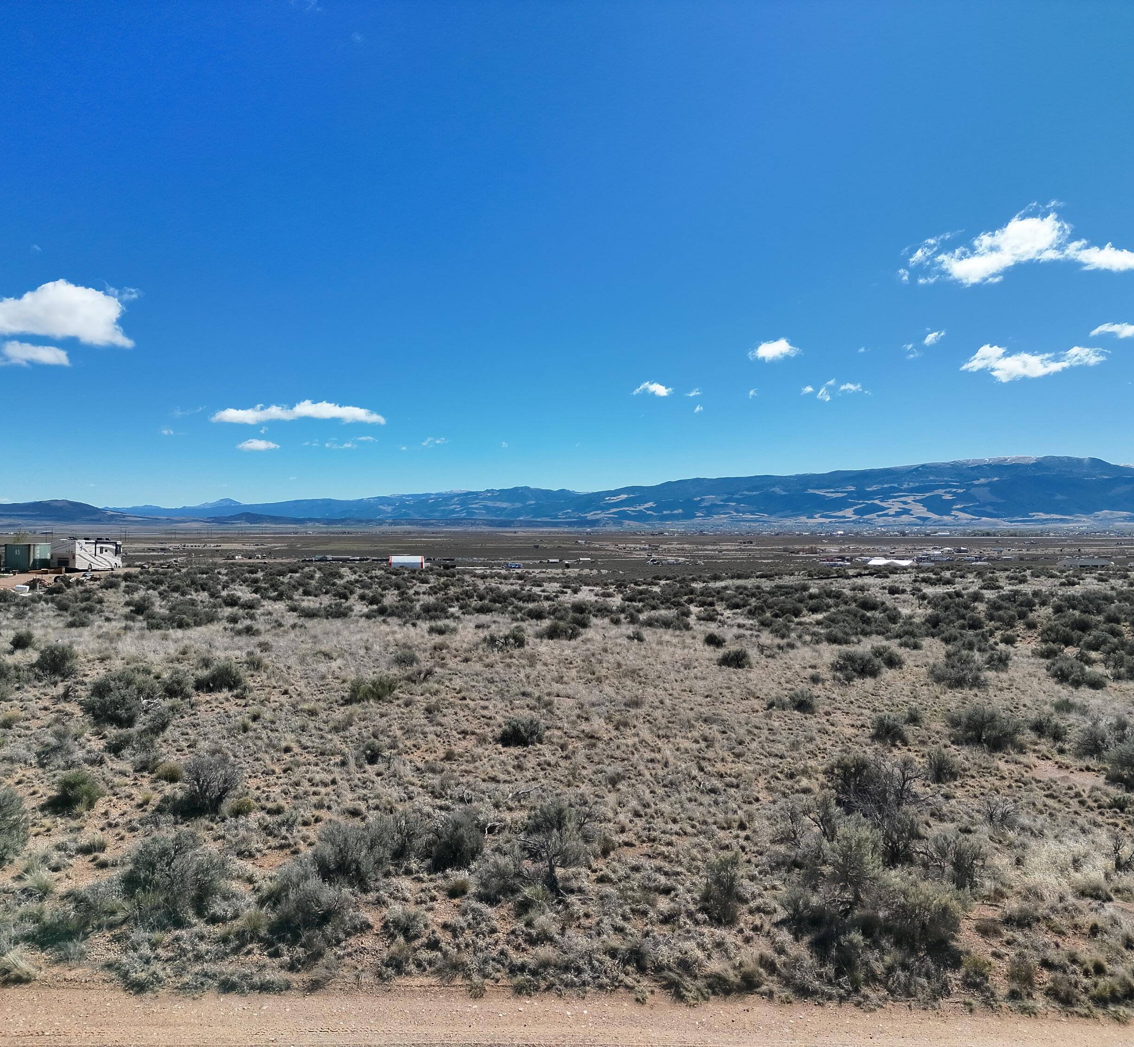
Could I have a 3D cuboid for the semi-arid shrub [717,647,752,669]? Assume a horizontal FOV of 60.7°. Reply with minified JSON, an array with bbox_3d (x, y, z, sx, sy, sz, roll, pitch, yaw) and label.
[{"bbox_3d":[5.711,4.561,32.913,1.115,0.678,1.026,0,0,0],"label":"semi-arid shrub"}]

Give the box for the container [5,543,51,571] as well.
[{"bbox_3d":[-55.010,3.480,100.030,2.440,2.600,6.060,0,0,0],"label":"container"}]

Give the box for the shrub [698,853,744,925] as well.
[{"bbox_3d":[1.759,4.132,11.035,0.522,0.773,0.496,0,0,0],"label":"shrub"}]

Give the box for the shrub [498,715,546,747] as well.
[{"bbox_3d":[-0.980,4.457,20.958,1.038,0.587,0.955,0,0,-3],"label":"shrub"}]

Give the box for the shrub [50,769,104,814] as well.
[{"bbox_3d":[-7.793,4.235,15.403,0.885,0.621,0.841,0,0,0],"label":"shrub"}]

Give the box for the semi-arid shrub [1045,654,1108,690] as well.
[{"bbox_3d":[14.739,4.284,28.010,1.536,0.931,1.152,0,0,28],"label":"semi-arid shrub"}]

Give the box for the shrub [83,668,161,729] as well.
[{"bbox_3d":[-10.995,4.219,23.888,1.880,1.362,1.729,0,0,0],"label":"shrub"}]

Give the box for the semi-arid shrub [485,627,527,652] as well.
[{"bbox_3d":[-2.388,4.455,37.508,1.640,0.890,1.509,0,0,0],"label":"semi-arid shrub"}]

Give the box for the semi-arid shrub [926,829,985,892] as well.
[{"bbox_3d":[4.876,4.196,12.155,0.781,0.658,0.742,0,0,0],"label":"semi-arid shrub"}]

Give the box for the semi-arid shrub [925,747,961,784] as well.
[{"bbox_3d":[7.167,4.581,18.436,0.665,0.638,0.612,0,0,0],"label":"semi-arid shrub"}]

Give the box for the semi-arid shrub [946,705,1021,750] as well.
[{"bbox_3d":[9.197,4.453,21.339,1.586,0.894,1.459,0,0,0],"label":"semi-arid shrub"}]

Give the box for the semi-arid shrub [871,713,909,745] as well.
[{"bbox_3d":[6.991,4.431,20.962,0.784,0.638,0.721,0,0,18],"label":"semi-arid shrub"}]

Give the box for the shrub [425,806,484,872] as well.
[{"bbox_3d":[-1.486,4.135,12.808,0.794,0.787,0.754,0,0,0],"label":"shrub"}]

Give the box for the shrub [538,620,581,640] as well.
[{"bbox_3d":[-0.289,4.319,39.477,1.779,0.751,1.423,0,0,0],"label":"shrub"}]

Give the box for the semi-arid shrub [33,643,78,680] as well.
[{"bbox_3d":[-15.700,4.217,29.742,1.245,1.066,1.145,0,0,-28],"label":"semi-arid shrub"}]

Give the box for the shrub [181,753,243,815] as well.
[{"bbox_3d":[-5.881,4.290,16.061,0.969,0.920,0.891,0,0,-20],"label":"shrub"}]

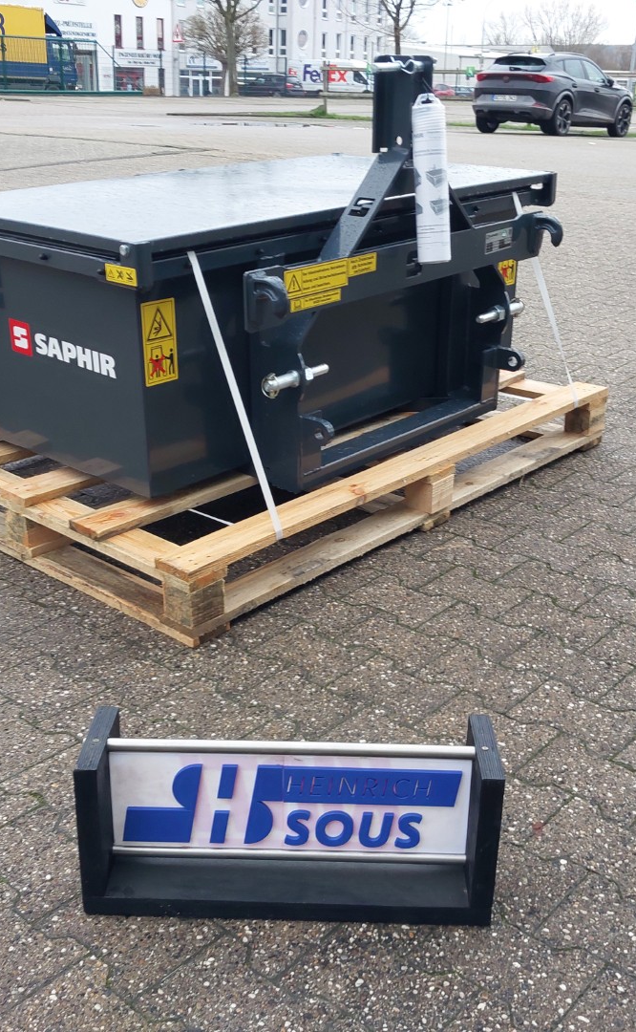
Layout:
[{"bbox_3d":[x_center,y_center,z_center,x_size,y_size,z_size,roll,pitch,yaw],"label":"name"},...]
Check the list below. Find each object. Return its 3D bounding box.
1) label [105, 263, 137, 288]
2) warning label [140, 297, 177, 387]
[{"bbox_3d":[-0.400,-0.491,2.192,0.098,0.035,0.005,20,31,38],"label":"label"},{"bbox_3d":[-0.333,-0.368,2.281,0.005,0.178,0.089,20,31,38],"label":"warning label"}]

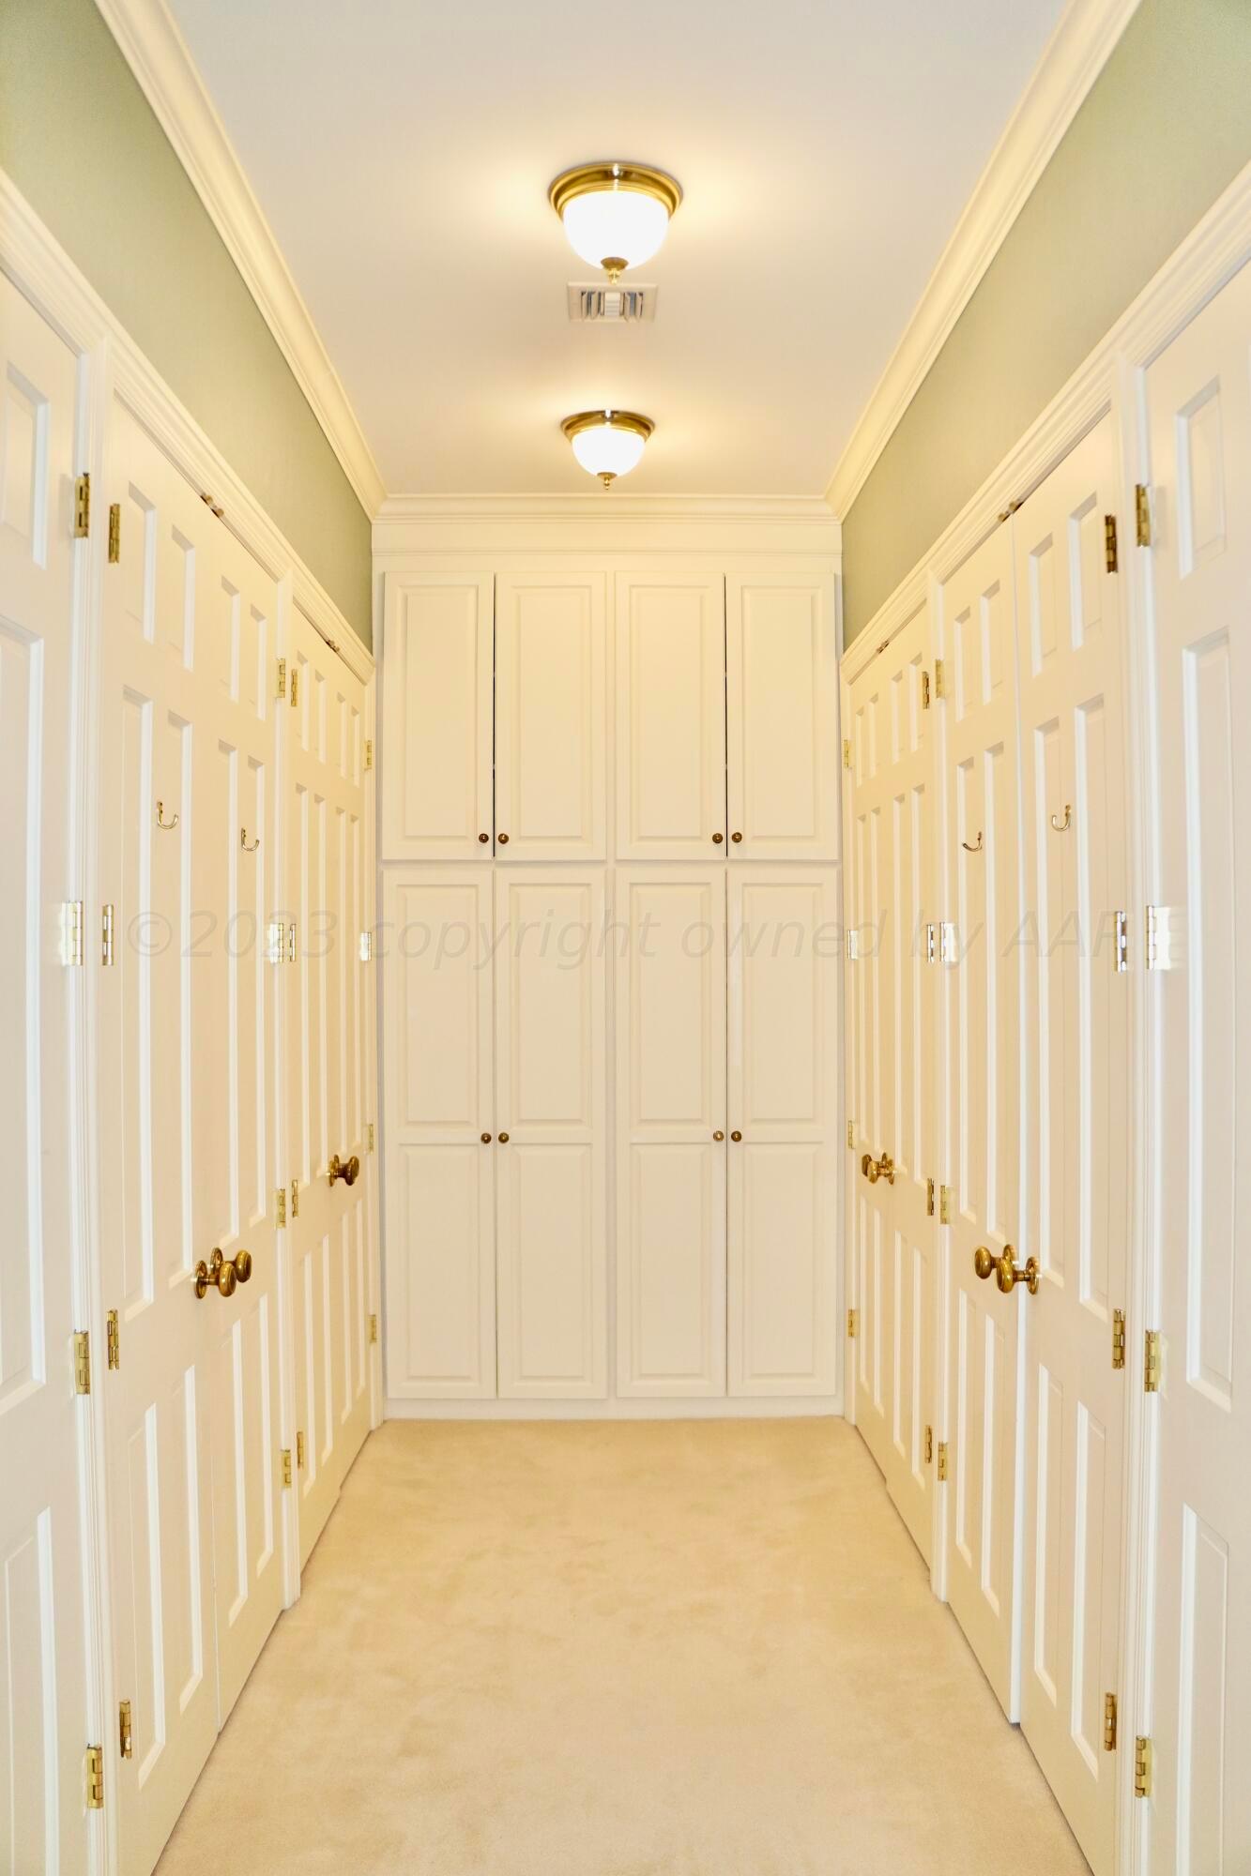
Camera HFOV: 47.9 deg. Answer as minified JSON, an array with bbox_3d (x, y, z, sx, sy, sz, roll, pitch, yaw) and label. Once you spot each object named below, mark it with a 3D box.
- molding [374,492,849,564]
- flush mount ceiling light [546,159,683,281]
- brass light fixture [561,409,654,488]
[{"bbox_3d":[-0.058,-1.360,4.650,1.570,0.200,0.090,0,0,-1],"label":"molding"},{"bbox_3d":[-0.020,-1.397,2.815,0.275,0.180,0.275,0,0,-1],"label":"flush mount ceiling light"},{"bbox_3d":[-0.051,-1.378,4.060,0.275,0.180,0.275,0,0,-1],"label":"brass light fixture"}]

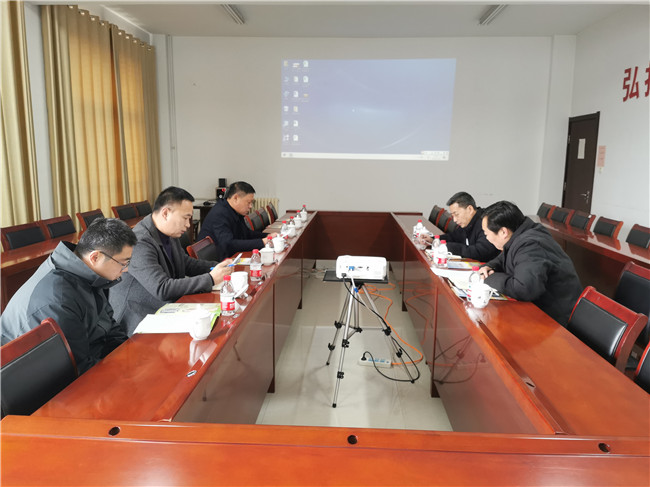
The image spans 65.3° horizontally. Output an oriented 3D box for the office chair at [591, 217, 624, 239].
[{"bbox_3d":[2.443,0.217,4.815,0.550,0.900,0.460,1,9,3],"label":"office chair"}]

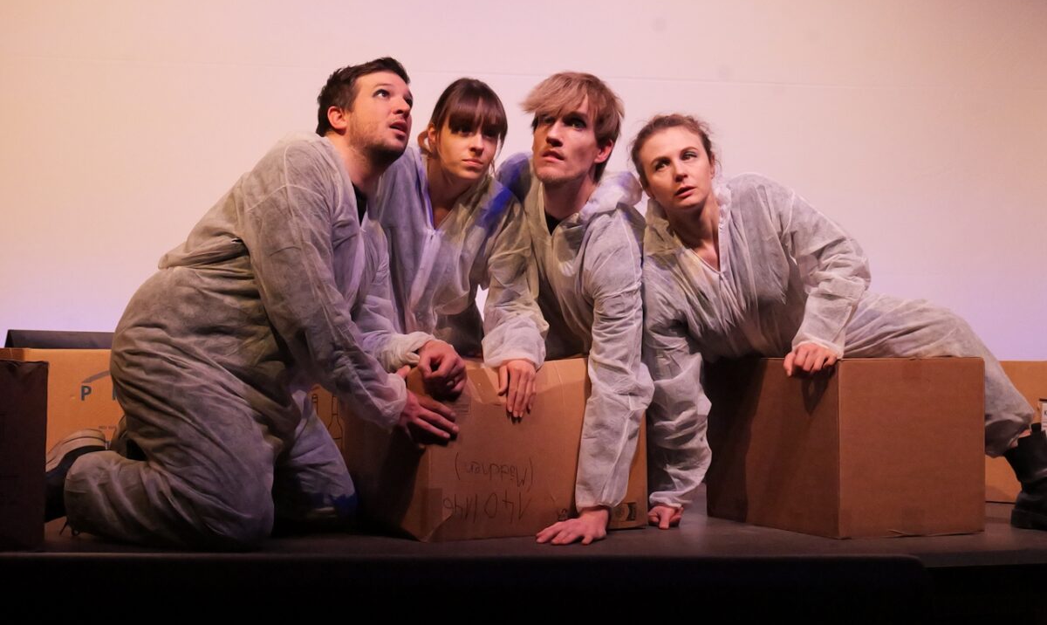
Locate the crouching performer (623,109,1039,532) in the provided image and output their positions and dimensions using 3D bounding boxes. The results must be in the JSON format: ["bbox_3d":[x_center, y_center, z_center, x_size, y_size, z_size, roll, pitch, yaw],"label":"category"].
[{"bbox_3d":[0.773,0.027,4.160,0.940,0.965,0.650,0,-1,20],"label":"crouching performer"}]

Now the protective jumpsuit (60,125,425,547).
[{"bbox_3d":[-0.635,0.060,3.920,0.780,0.890,0.520,0,-1,23],"label":"protective jumpsuit"}]

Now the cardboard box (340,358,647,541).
[{"bbox_3d":[-0.067,0.310,4.180,0.590,0.400,0.420,1,-1,-31],"label":"cardboard box"}]

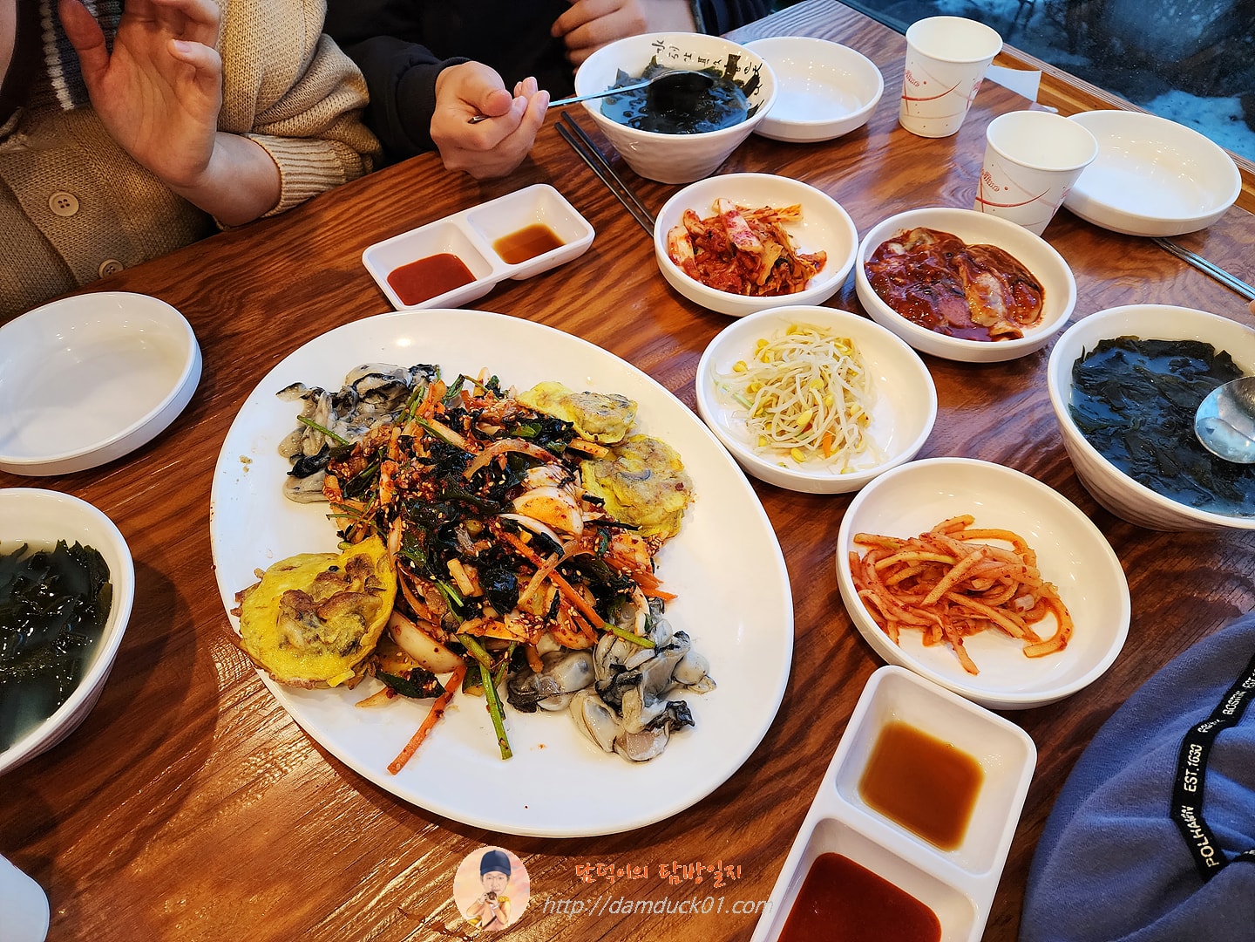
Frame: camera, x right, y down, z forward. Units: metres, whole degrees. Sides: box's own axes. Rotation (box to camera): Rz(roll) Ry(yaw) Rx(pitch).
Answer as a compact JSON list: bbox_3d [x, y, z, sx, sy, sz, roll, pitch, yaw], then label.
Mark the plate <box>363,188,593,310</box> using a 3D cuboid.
[{"bbox_3d":[-0.104,-0.153,0.598,0.153,0.025,0.078,-27,58,-18],"label":"plate"}]

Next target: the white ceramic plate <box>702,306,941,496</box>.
[{"bbox_3d":[0.115,-0.044,0.516,0.144,0.025,0.144,0,53,0],"label":"white ceramic plate"}]

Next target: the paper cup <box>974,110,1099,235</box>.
[{"bbox_3d":[0.282,-0.204,0.596,0.073,0.070,0.073,1,53,0],"label":"paper cup"}]

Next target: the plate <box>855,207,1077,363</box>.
[{"bbox_3d":[0.224,-0.127,0.566,0.141,0.022,0.141,0,53,0],"label":"plate"}]

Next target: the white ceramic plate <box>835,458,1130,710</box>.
[{"bbox_3d":[0.182,0.058,0.439,0.144,0.025,0.144,0,53,0],"label":"white ceramic plate"}]

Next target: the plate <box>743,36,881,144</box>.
[{"bbox_3d":[0.146,-0.328,0.718,0.141,0.022,0.141,1,53,0],"label":"plate"}]

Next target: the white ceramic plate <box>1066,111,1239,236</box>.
[{"bbox_3d":[0.395,-0.231,0.653,0.144,0.025,0.144,0,53,0],"label":"white ceramic plate"}]

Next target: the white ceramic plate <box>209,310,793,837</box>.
[{"bbox_3d":[-0.074,0.032,0.459,0.265,0.027,0.364,-36,61,-24],"label":"white ceramic plate"}]

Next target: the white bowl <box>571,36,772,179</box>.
[{"bbox_3d":[0.037,-0.274,0.650,0.152,0.062,0.152,0,53,0],"label":"white bowl"}]

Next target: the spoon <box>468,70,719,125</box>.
[{"bbox_3d":[-0.022,-0.275,0.623,0.199,0.022,0.042,-17,55,-19],"label":"spoon"}]

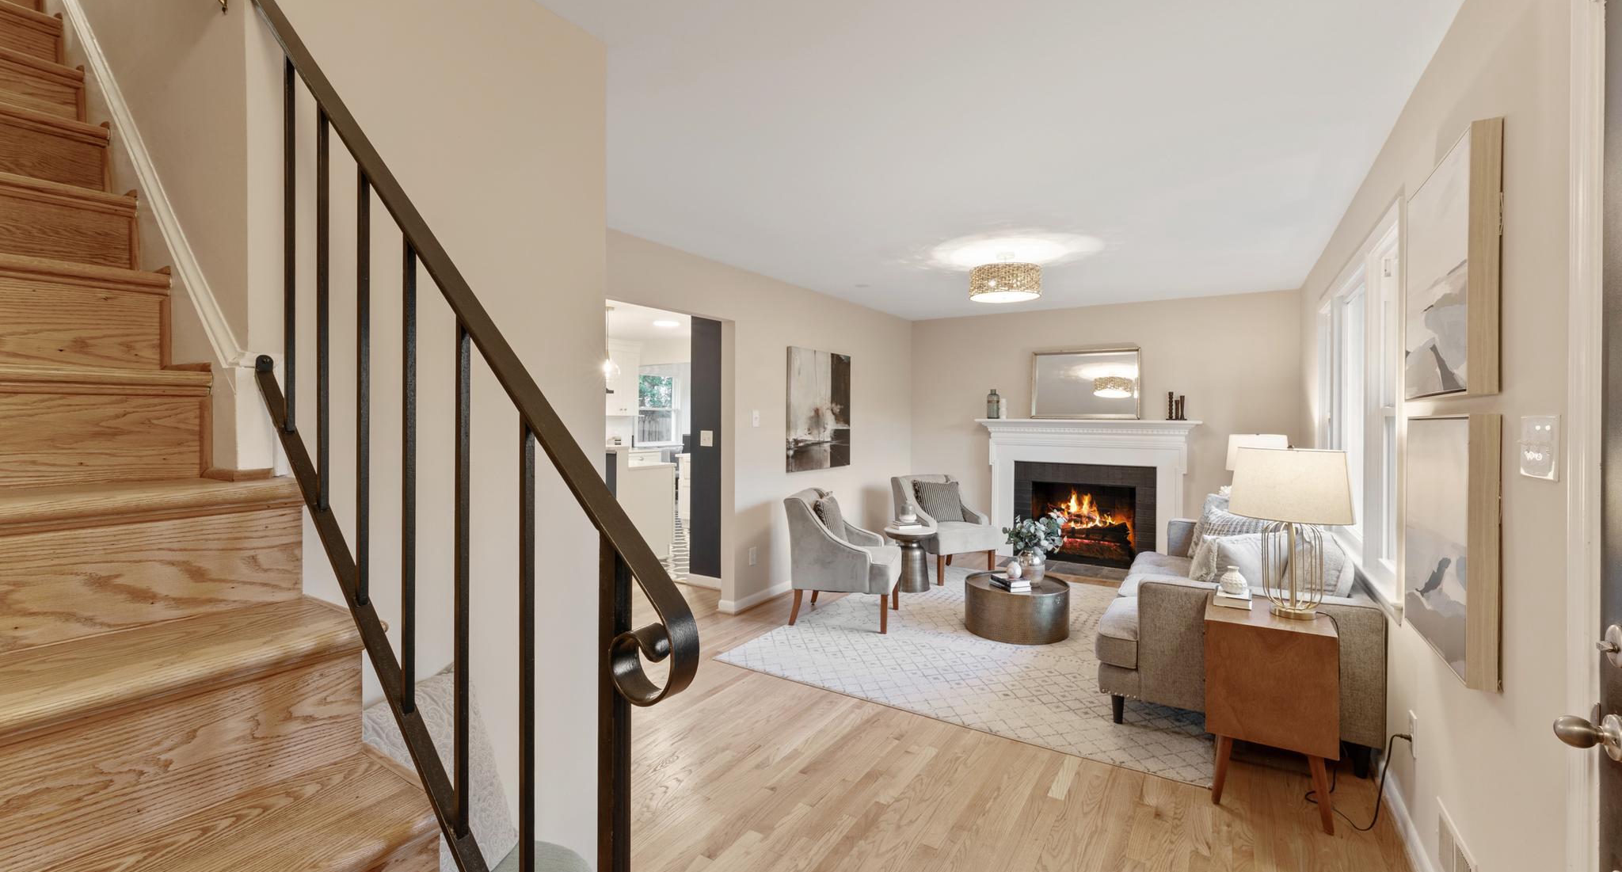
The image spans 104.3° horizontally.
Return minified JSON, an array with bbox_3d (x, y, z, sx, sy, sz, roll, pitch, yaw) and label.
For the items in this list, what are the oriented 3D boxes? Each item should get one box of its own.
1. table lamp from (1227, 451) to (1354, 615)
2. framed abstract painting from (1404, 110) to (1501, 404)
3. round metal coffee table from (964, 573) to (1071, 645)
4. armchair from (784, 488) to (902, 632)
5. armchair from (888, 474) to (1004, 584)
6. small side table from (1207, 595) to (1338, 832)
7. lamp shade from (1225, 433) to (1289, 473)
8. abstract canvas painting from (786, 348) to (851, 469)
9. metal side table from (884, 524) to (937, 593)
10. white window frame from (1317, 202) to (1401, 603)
[{"bbox_3d":[1.744,0.340,2.287,0.367,0.605,0.367,0,1,33],"label":"table lamp"},{"bbox_3d":[1.655,-0.402,1.645,0.052,0.608,0.610,0,1,33],"label":"framed abstract painting"},{"bbox_3d":[1.357,1.115,4.165,0.655,0.295,0.655,0,1,0],"label":"round metal coffee table"},{"bbox_3d":[0.250,0.832,4.341,0.690,0.842,0.700,0,1,16],"label":"armchair"},{"bbox_3d":[1.180,0.792,5.510,0.700,0.842,0.690,0,1,-22],"label":"armchair"},{"bbox_3d":[1.687,0.994,2.341,0.372,0.667,0.410,1,1,33],"label":"small side table"},{"bbox_3d":[3.069,0.121,4.327,0.370,0.250,0.370,1,1,33],"label":"lamp shade"},{"bbox_3d":[0.080,-0.213,5.305,0.038,0.974,0.969,1,1,33],"label":"abstract canvas painting"},{"bbox_3d":[0.813,0.992,5.083,0.425,0.472,0.425,0,1,0],"label":"metal side table"},{"bbox_3d":[2.669,-0.145,3.126,0.110,1.420,2.300,0,1,33],"label":"white window frame"}]

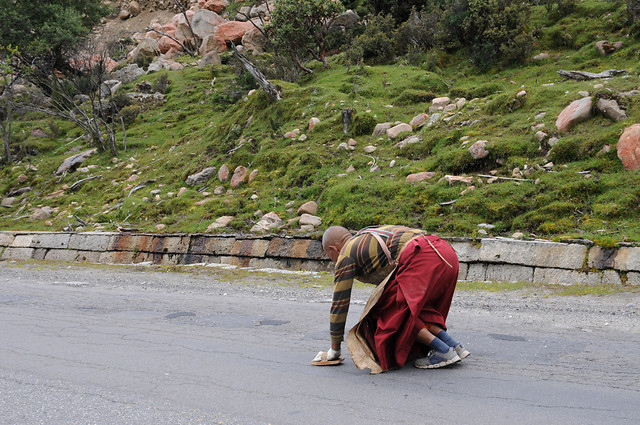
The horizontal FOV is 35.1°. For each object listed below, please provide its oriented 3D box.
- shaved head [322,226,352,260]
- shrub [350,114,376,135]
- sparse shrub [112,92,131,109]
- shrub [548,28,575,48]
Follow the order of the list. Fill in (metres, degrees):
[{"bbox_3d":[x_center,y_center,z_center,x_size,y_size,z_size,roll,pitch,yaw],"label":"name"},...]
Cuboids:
[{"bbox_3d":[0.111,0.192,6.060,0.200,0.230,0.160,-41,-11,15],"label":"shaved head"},{"bbox_3d":[0.817,-1.652,19.000,0.490,0.450,0.460,0,1,0],"label":"shrub"},{"bbox_3d":[-5.002,-2.822,25.500,0.450,0.400,0.420,0,1,0],"label":"sparse shrub"},{"bbox_3d":[5.727,-4.127,24.000,0.600,0.470,0.520,0,1,0],"label":"shrub"}]

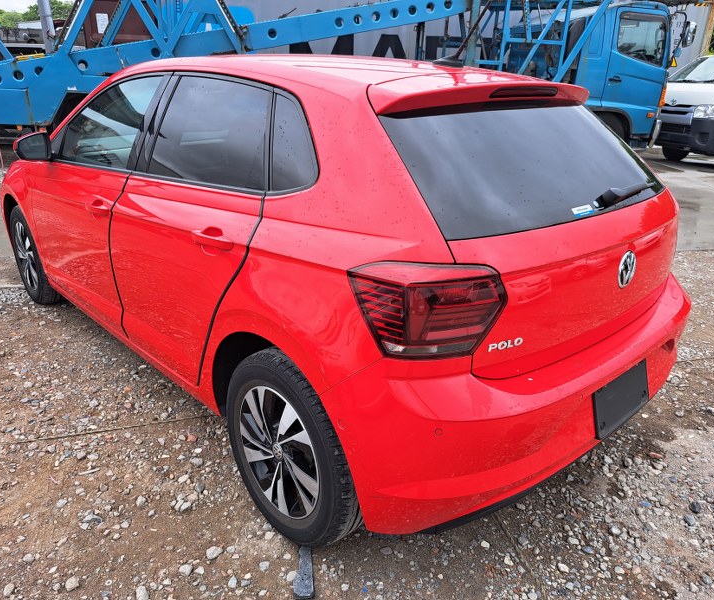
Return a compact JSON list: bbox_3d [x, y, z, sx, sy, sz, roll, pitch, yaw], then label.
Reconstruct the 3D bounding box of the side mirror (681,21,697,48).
[{"bbox_3d":[4.915,-3.925,8.200,0.130,0.390,0.210,10,23,18],"label":"side mirror"}]

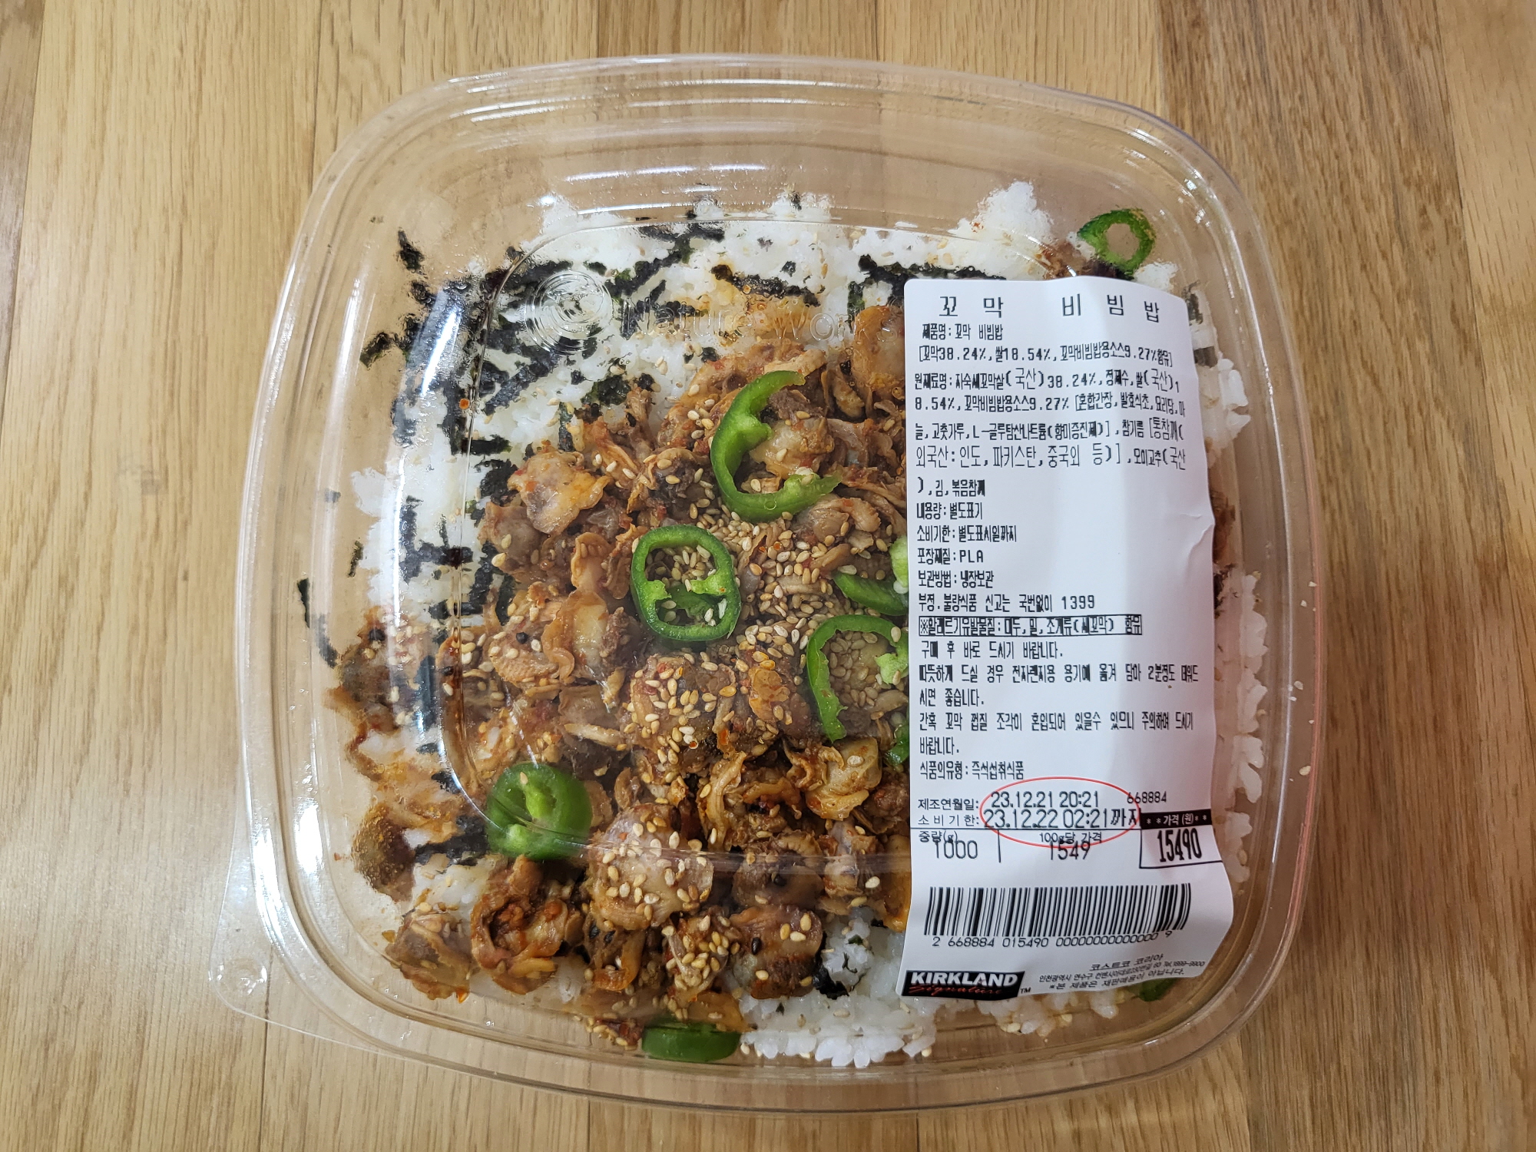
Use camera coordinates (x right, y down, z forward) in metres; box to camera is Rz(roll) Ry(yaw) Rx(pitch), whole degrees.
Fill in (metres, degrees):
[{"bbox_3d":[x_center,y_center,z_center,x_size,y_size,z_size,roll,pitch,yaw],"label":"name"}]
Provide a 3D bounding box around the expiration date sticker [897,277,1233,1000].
[{"bbox_3d":[0.057,0.010,0.221,0.060,0.009,0.139,1,83,-2],"label":"expiration date sticker"}]

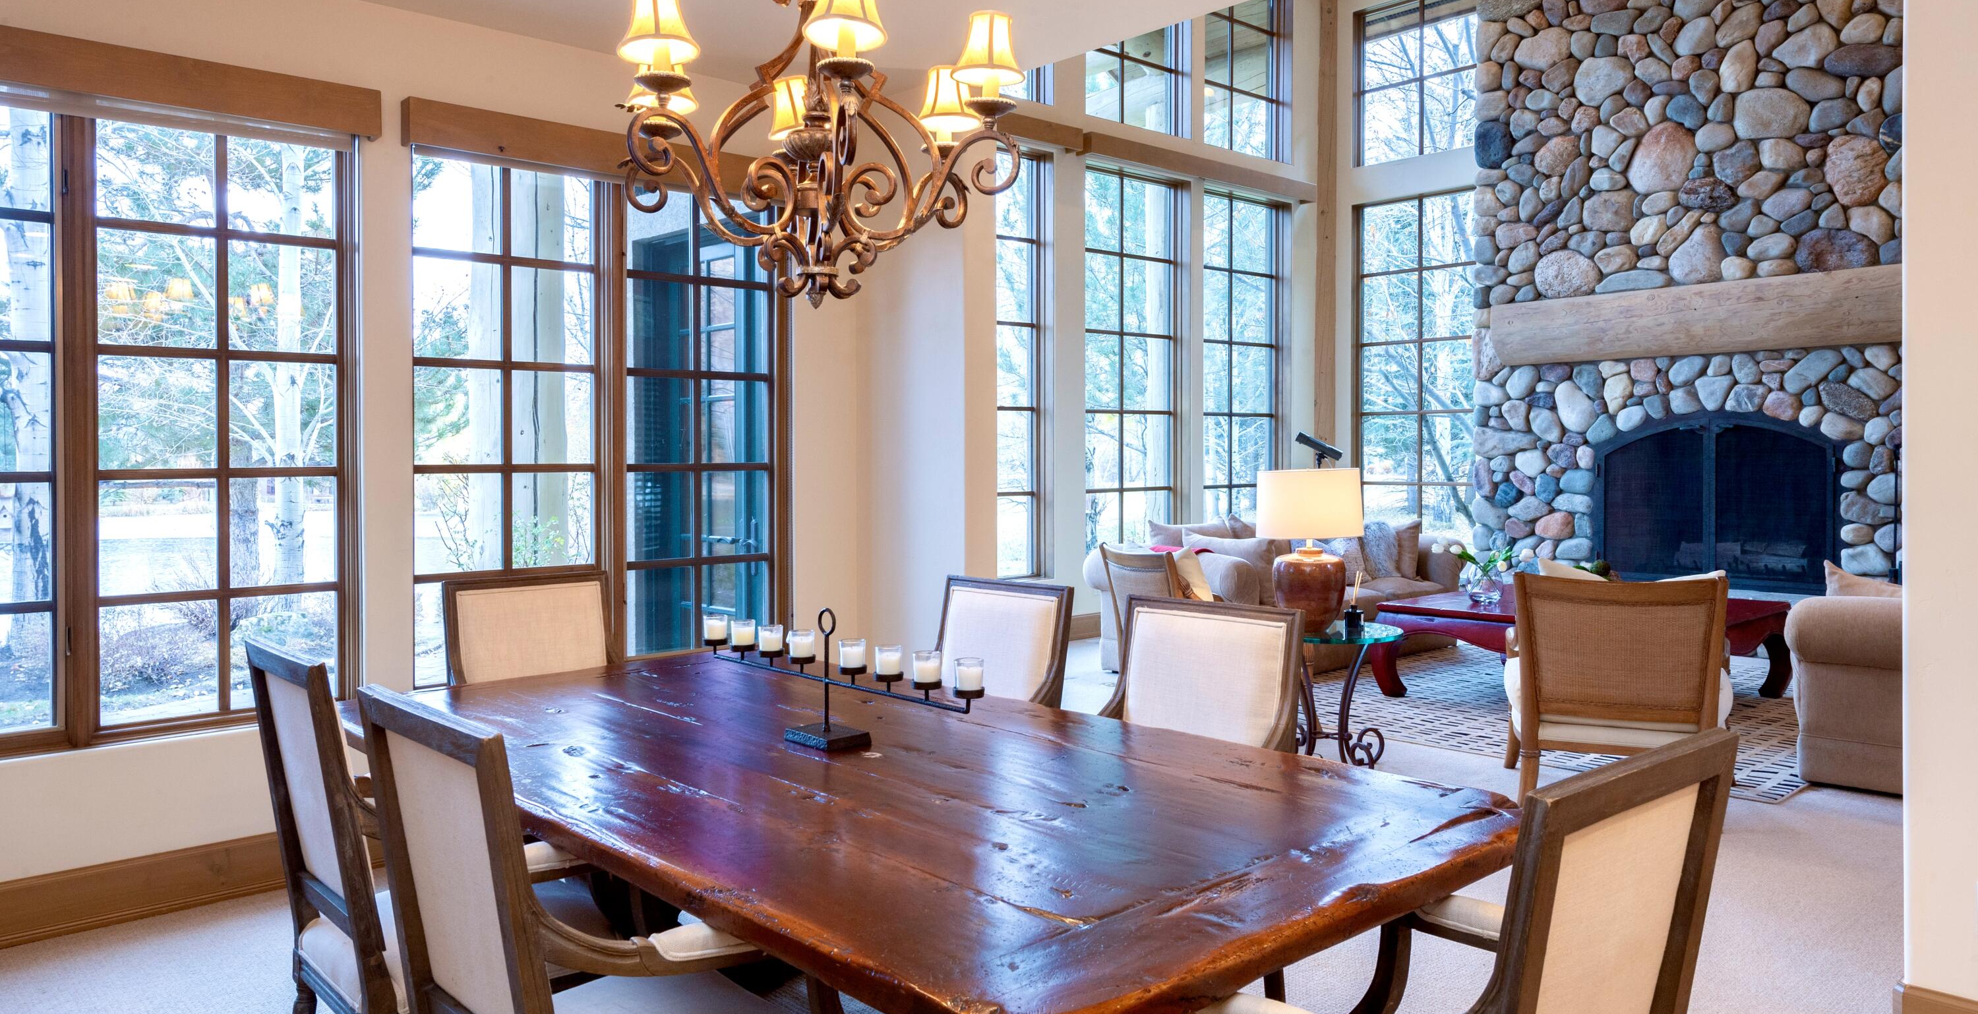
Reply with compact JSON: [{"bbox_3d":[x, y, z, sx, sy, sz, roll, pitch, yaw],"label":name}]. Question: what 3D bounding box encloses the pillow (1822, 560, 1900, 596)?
[{"bbox_3d":[3.658,0.432,5.304,0.170,0.460,0.520,-26,18,-39],"label":"pillow"}]

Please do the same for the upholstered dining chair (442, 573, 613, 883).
[{"bbox_3d":[-1.045,0.694,3.324,0.576,0.992,0.595,-2,3,-42],"label":"upholstered dining chair"}]

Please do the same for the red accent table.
[{"bbox_3d":[3.134,0.777,7.036,1.600,0.480,1.560,-2,3,-43],"label":"red accent table"}]

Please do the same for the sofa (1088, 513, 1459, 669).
[{"bbox_3d":[1.946,0.562,8.653,2.779,0.853,1.092,-2,3,-42],"label":"sofa"}]

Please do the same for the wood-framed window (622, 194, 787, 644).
[{"bbox_3d":[-1.100,-0.285,5.053,0.730,1.800,0.120,-2,3,-43],"label":"wood-framed window"}]

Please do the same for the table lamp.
[{"bbox_3d":[1.334,0.181,5.500,0.455,0.710,0.455,-1,2,0],"label":"table lamp"}]

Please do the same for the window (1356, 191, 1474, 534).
[{"bbox_3d":[3.550,-1.082,10.893,0.129,2.938,1.191,-2,3,-42],"label":"window"}]

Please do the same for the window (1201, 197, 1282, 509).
[{"bbox_3d":[2.077,-1.057,10.830,1.171,2.898,0.129,-2,3,-42],"label":"window"}]

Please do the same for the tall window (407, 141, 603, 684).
[{"bbox_3d":[-1.664,-0.272,4.544,0.700,1.800,0.100,-2,3,-43],"label":"tall window"}]

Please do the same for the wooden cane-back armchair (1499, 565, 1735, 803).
[{"bbox_3d":[2.375,0.664,5.022,0.770,0.860,0.730,0,2,23],"label":"wooden cane-back armchair"}]

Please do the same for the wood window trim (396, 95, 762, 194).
[{"bbox_3d":[-1.315,-1.223,4.633,1.409,0.154,0.089,-2,3,-42],"label":"wood window trim"}]

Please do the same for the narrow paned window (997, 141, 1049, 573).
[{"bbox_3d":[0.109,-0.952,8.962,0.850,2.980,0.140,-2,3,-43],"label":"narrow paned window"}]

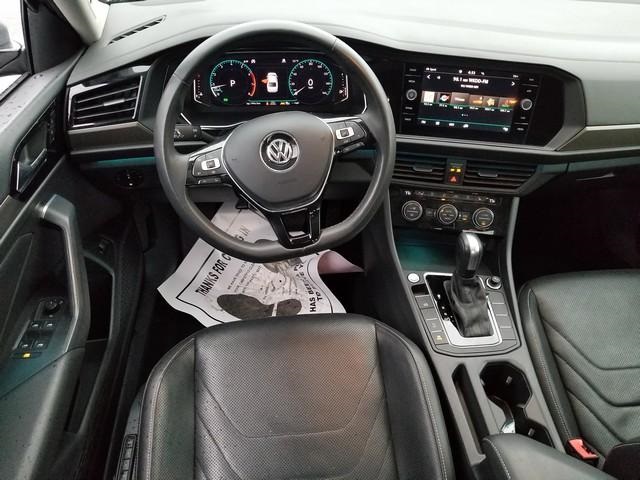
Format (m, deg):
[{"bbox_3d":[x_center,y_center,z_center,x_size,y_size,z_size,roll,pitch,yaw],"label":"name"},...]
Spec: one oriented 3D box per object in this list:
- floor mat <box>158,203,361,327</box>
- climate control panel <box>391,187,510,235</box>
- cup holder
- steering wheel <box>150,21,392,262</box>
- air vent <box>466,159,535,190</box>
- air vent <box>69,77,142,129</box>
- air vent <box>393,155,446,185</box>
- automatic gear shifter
[{"bbox_3d":[-0.161,0.047,1.478,0.530,0.090,0.610,3,38,2],"label":"floor mat"},{"bbox_3d":[0.279,-0.062,1.041,0.250,0.088,0.040,4,13,3],"label":"climate control panel"},{"bbox_3d":[0.323,0.289,0.812,0.088,0.070,0.165,-2,38,-5],"label":"cup holder"},{"bbox_3d":[-0.067,-0.143,0.765,0.370,0.370,0.100,-10,16,-3],"label":"steering wheel"},{"bbox_3d":[0.364,-0.134,0.985,0.135,0.052,0.040,4,26,3],"label":"air vent"},{"bbox_3d":[-0.383,-0.249,0.863,0.118,0.072,0.040,-10,28,-14],"label":"air vent"},{"bbox_3d":[0.196,-0.147,0.994,0.122,0.052,0.040,4,26,3],"label":"air vent"},{"bbox_3d":[0.283,0.081,0.911,0.065,0.140,0.115,-2,38,-5],"label":"automatic gear shifter"}]

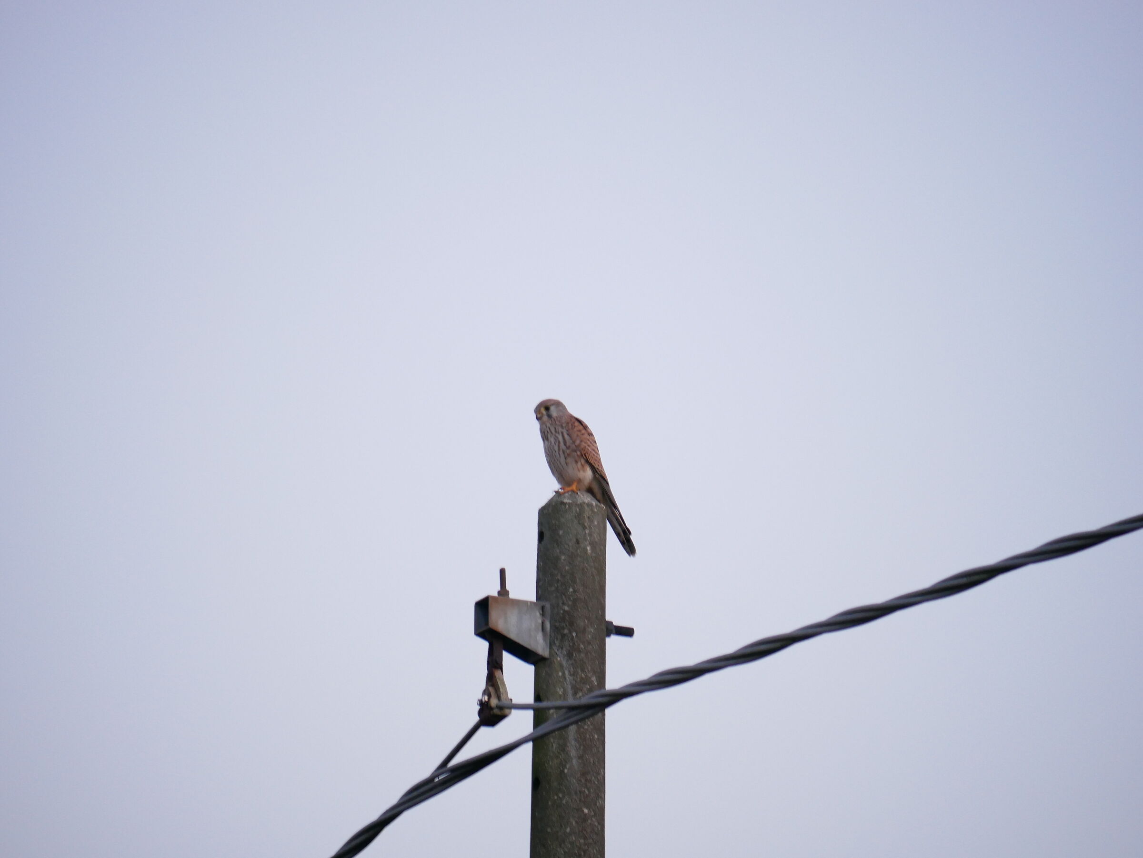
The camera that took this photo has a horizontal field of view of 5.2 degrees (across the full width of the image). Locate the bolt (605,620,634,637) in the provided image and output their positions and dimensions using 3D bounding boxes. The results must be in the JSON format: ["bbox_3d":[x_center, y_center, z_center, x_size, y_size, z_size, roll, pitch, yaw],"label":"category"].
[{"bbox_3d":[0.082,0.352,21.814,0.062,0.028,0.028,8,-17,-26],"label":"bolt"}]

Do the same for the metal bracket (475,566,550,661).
[{"bbox_3d":[-0.103,0.322,21.718,0.117,0.159,0.055,8,-17,-26],"label":"metal bracket"}]

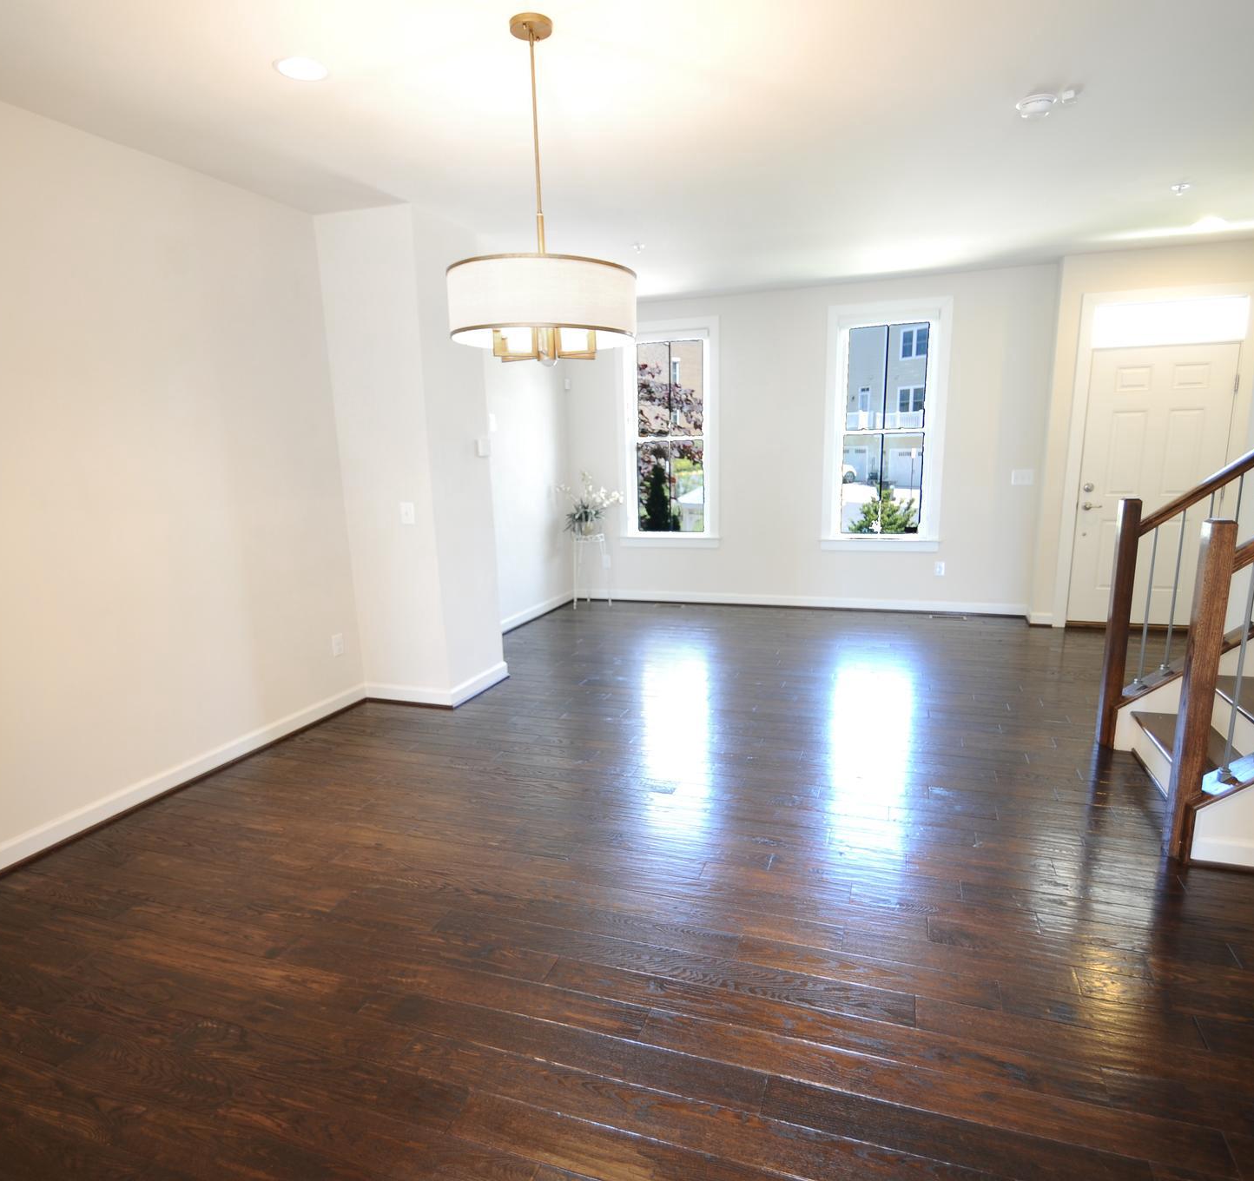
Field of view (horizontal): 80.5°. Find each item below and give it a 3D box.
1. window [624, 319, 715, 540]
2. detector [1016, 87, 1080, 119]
[{"bbox_3d":[0.414,-1.425,6.770,0.899,1.942,0.110,3,13,21],"label":"window"},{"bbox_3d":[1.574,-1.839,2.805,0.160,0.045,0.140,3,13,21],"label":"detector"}]

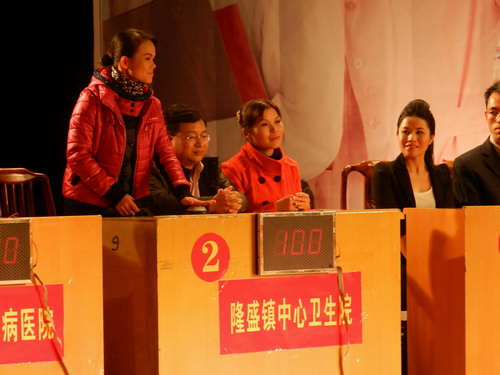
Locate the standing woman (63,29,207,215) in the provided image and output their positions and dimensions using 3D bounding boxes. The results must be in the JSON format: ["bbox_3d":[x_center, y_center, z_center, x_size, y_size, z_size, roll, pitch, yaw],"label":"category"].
[{"bbox_3d":[-0.475,0.126,15.150,0.520,1.520,0.480,-2,2,-37],"label":"standing woman"}]

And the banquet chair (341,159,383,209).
[{"bbox_3d":[0.720,0.360,16.150,0.470,0.950,0.520,-2,2,-36],"label":"banquet chair"}]

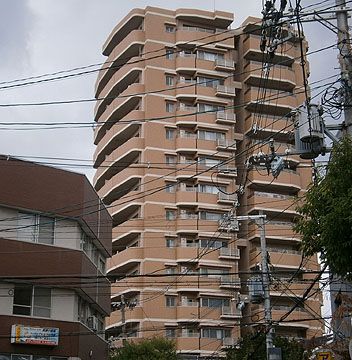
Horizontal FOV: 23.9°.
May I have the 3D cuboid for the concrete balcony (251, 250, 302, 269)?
[{"bbox_3d":[10.491,8.213,84.434,5.664,1.962,1.740,6,-19,-17],"label":"concrete balcony"}]

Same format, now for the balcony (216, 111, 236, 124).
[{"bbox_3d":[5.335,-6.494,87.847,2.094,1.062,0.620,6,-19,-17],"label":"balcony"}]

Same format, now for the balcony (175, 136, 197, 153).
[{"bbox_3d":[1.168,-3.533,86.124,2.178,1.584,1.386,4,-16,-15],"label":"balcony"}]

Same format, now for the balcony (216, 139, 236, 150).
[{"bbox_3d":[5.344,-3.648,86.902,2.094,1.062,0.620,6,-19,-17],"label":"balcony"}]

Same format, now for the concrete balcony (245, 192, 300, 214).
[{"bbox_3d":[10.475,2.688,86.267,5.664,1.962,1.740,6,-19,-17],"label":"concrete balcony"}]

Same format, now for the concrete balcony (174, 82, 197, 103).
[{"bbox_3d":[1.137,-9.318,87.761,2.178,1.782,1.386,4,-16,-15],"label":"concrete balcony"}]

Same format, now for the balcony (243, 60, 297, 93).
[{"bbox_3d":[10.423,-11.336,92.027,5.988,1.831,2.326,6,-17,-23],"label":"balcony"}]

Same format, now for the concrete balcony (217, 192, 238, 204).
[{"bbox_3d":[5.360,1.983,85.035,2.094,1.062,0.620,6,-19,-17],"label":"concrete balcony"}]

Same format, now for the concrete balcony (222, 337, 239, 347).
[{"bbox_3d":[5.368,15.849,81.033,2.128,1.138,0.742,6,-17,-23],"label":"concrete balcony"}]

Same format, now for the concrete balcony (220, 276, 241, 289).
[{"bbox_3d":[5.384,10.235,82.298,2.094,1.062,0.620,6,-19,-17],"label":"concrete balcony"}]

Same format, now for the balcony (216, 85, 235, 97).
[{"bbox_3d":[5.229,-9.403,88.179,2.128,1.138,0.742,6,-17,-23],"label":"balcony"}]

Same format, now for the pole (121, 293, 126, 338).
[{"bbox_3d":[-4.232,14.507,65.533,0.380,10.819,0.380,0,-16,0],"label":"pole"}]

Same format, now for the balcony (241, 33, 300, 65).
[{"bbox_3d":[10.427,-14.287,91.897,5.664,1.962,1.740,6,-19,-17],"label":"balcony"}]

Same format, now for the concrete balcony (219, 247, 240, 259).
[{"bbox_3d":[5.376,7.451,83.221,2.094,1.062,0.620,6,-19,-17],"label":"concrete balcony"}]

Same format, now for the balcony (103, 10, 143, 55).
[{"bbox_3d":[-6.020,-16.539,94.364,2.079,0.891,11.284,6,-17,-23],"label":"balcony"}]

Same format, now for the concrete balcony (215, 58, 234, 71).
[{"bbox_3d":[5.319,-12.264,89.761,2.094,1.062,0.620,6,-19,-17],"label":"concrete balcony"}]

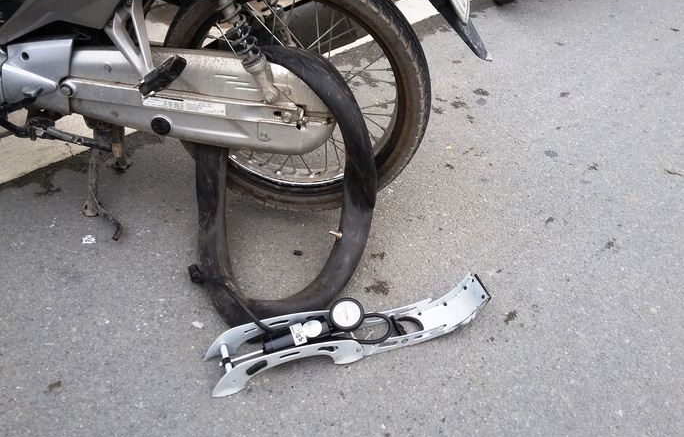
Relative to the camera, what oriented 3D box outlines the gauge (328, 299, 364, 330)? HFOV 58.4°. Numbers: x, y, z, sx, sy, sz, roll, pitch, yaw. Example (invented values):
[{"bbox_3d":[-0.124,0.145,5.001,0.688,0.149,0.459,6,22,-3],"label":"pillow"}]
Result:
[{"bbox_3d":[0.010,0.178,1.125,0.062,0.030,0.062,-5,58,3],"label":"gauge"}]

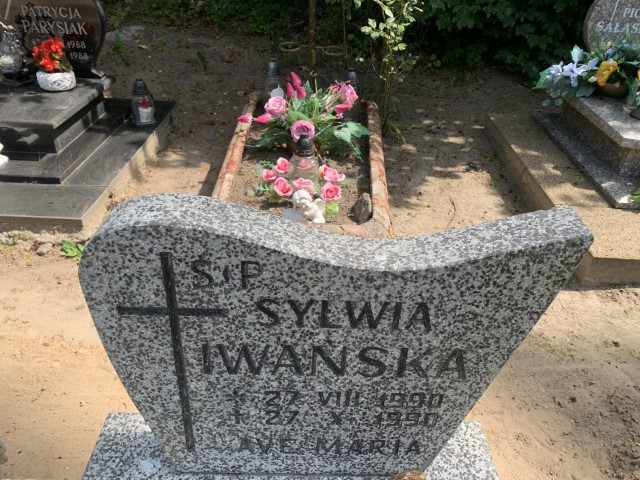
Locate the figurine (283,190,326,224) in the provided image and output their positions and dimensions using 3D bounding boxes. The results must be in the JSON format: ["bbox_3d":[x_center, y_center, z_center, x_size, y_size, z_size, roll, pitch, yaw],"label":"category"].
[{"bbox_3d":[-0.067,-0.147,2.013,0.150,0.105,0.100,17,38,21],"label":"figurine"}]

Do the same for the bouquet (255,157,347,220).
[{"bbox_3d":[-0.077,-0.230,2.083,0.375,0.160,0.230,2,35,0],"label":"bouquet"}]

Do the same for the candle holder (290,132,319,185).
[{"bbox_3d":[-0.070,-0.375,2.210,0.135,0.255,0.135,2,35,0],"label":"candle holder"}]

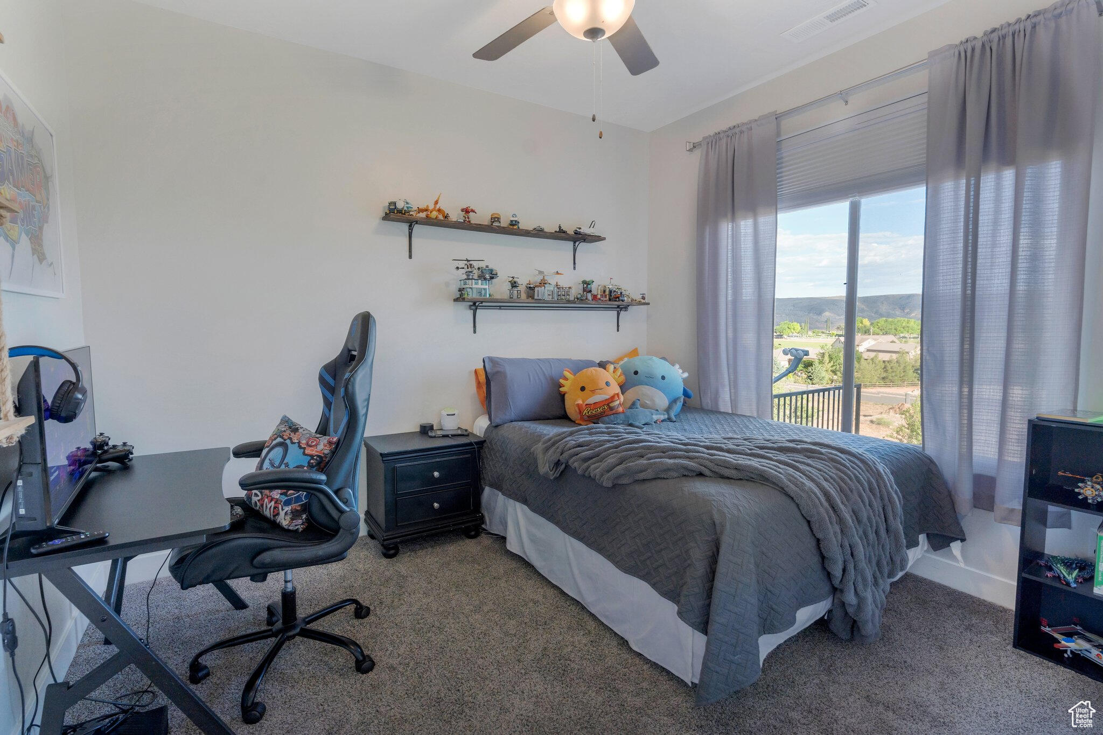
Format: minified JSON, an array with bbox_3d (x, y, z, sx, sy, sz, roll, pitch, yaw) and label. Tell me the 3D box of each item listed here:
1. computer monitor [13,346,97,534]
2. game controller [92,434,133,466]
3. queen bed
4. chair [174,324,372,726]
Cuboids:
[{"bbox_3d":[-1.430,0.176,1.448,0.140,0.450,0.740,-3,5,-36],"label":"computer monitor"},{"bbox_3d":[-1.770,0.328,1.984,0.120,0.115,0.145,-3,6,-32],"label":"game controller"},{"bbox_3d":[0.650,0.716,2.911,1.570,0.675,2.030,-3,6,-35],"label":"queen bed"},{"bbox_3d":[-0.990,0.451,1.814,0.680,1.315,0.670,-3,5,-33],"label":"chair"}]

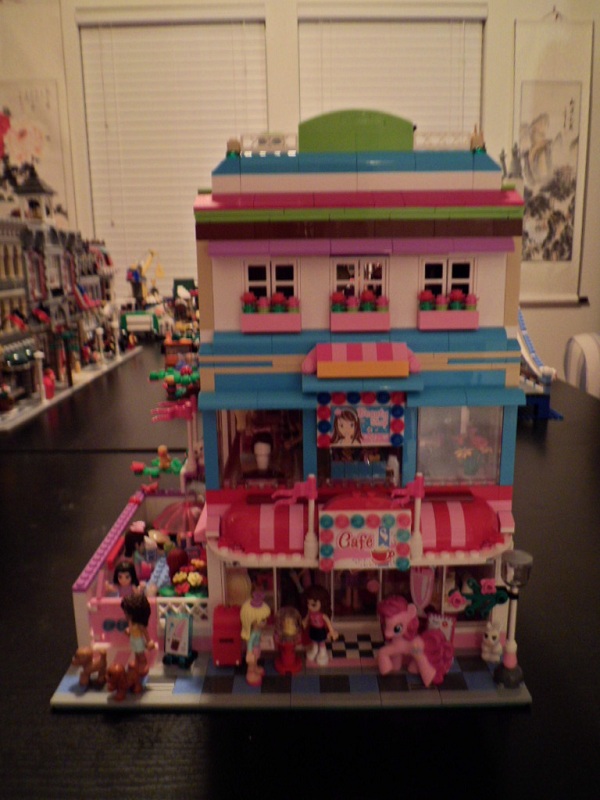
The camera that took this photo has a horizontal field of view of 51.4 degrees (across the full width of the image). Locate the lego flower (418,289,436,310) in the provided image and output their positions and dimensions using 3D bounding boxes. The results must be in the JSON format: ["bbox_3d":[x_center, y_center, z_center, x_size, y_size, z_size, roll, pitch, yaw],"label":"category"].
[{"bbox_3d":[0.069,-0.054,0.340,0.009,0.012,0.009,-1,9,0],"label":"lego flower"}]

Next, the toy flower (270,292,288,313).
[{"bbox_3d":[-0.011,-0.053,0.339,0.009,0.011,0.009,-1,8,0],"label":"toy flower"}]

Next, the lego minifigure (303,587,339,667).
[{"bbox_3d":[0.012,0.130,0.360,0.019,0.046,0.013,3,9,25],"label":"lego minifigure"}]

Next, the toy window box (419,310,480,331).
[{"bbox_3d":[0.081,-0.044,0.342,0.032,0.010,0.008,-1,11,0],"label":"toy window box"}]

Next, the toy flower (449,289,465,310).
[{"bbox_3d":[0.085,-0.054,0.339,0.009,0.012,0.009,-1,9,0],"label":"toy flower"}]

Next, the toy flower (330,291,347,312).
[{"bbox_3d":[0.021,-0.053,0.339,0.009,0.011,0.009,-1,8,0],"label":"toy flower"}]

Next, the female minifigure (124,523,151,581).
[{"bbox_3d":[-0.114,0.110,0.445,0.016,0.046,0.015,4,12,25],"label":"female minifigure"}]

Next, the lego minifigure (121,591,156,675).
[{"bbox_3d":[-0.090,0.131,0.349,0.018,0.049,0.014,-4,12,-18],"label":"lego minifigure"}]

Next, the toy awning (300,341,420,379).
[{"bbox_3d":[0.034,-0.022,0.339,0.064,0.018,0.015,-1,8,0],"label":"toy awning"}]

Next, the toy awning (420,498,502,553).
[{"bbox_3d":[0.087,0.069,0.344,0.046,0.025,0.022,-1,11,0],"label":"toy awning"}]

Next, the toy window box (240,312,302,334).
[{"bbox_3d":[-0.015,-0.042,0.342,0.032,0.010,0.008,-1,9,0],"label":"toy window box"}]

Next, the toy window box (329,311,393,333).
[{"bbox_3d":[0.033,-0.043,0.341,0.032,0.010,0.008,-1,9,0],"label":"toy window box"}]

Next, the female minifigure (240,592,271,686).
[{"bbox_3d":[-0.024,0.130,0.342,0.015,0.051,0.015,4,9,26],"label":"female minifigure"}]

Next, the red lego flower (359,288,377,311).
[{"bbox_3d":[0.037,-0.054,0.339,0.009,0.011,0.009,-1,8,0],"label":"red lego flower"}]

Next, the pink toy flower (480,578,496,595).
[{"bbox_3d":[0.102,0.101,0.339,0.009,0.009,0.005,-1,9,0],"label":"pink toy flower"}]

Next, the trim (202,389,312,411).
[{"bbox_3d":[-0.023,0.000,0.342,0.064,0.010,0.014,-1,9,0],"label":"trim"}]

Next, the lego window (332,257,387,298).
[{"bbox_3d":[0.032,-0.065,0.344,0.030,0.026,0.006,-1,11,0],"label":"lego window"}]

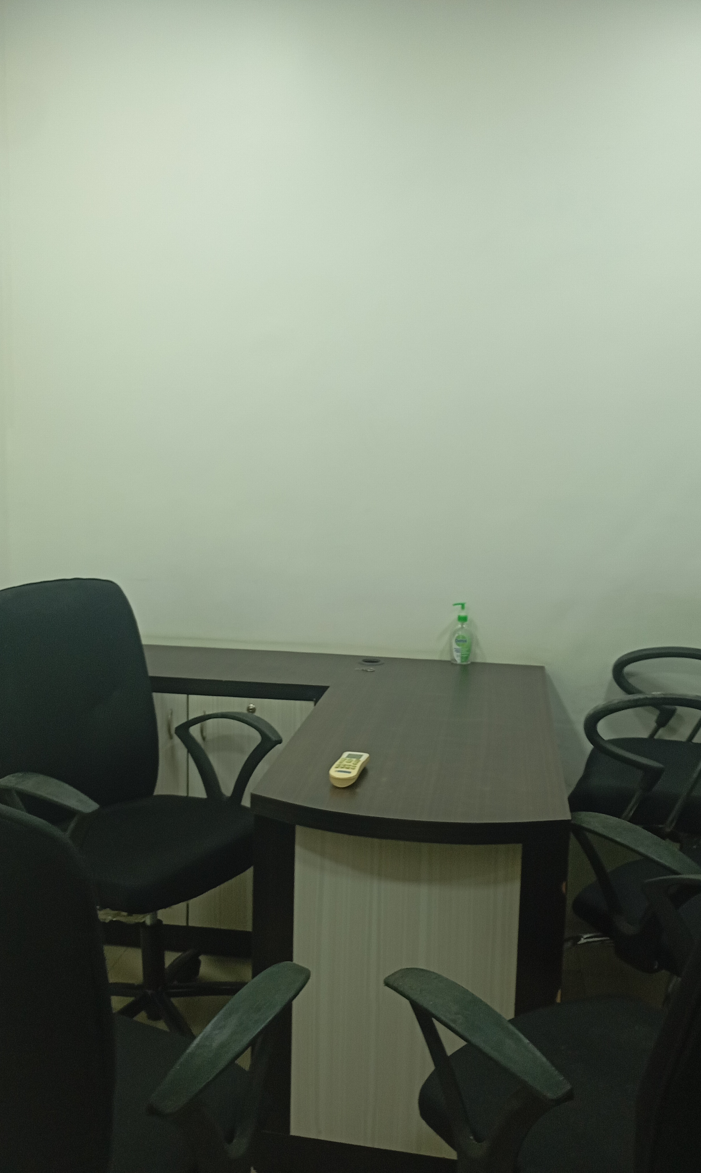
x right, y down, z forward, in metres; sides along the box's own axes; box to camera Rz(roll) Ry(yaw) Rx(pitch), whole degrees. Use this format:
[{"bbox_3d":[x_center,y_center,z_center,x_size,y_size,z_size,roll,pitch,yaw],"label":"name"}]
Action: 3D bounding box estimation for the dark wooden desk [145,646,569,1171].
[{"bbox_3d":[-0.188,0.679,2.291,1.304,0.784,1.202,3,9,9],"label":"dark wooden desk"}]

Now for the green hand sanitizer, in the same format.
[{"bbox_3d":[0.321,0.140,2.713,0.062,0.176,0.042,3,9,9],"label":"green hand sanitizer"}]

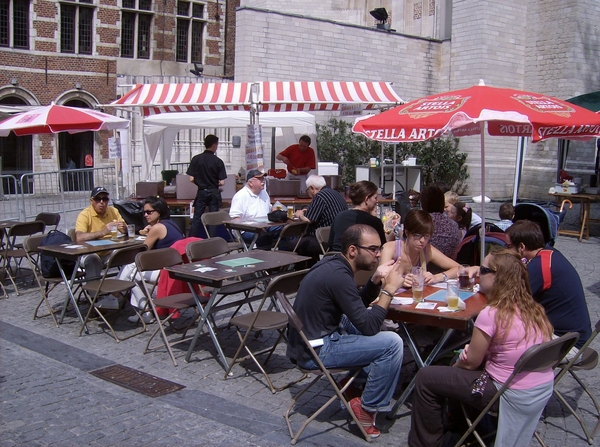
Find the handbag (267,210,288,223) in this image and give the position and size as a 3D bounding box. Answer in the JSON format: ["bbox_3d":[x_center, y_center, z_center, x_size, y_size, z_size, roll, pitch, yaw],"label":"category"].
[{"bbox_3d":[-0.274,-0.095,7.648,0.280,0.140,0.170,-1,7,-10],"label":"handbag"}]

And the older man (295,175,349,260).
[{"bbox_3d":[0.307,0.070,7.567,0.750,1.320,0.520,5,8,32],"label":"older man"}]

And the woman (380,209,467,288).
[{"bbox_3d":[0.852,0.514,4.431,0.570,1.200,0.750,-2,8,-10],"label":"woman"}]

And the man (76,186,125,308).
[{"bbox_3d":[-2.029,0.256,6.342,0.560,1.220,0.760,-5,9,-33],"label":"man"}]

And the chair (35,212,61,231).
[{"bbox_3d":[-3.272,0.291,7.681,0.460,0.800,0.490,5,9,34],"label":"chair"}]

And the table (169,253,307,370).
[{"bbox_3d":[-0.468,0.683,4.972,0.620,0.740,1.100,6,9,37],"label":"table"}]

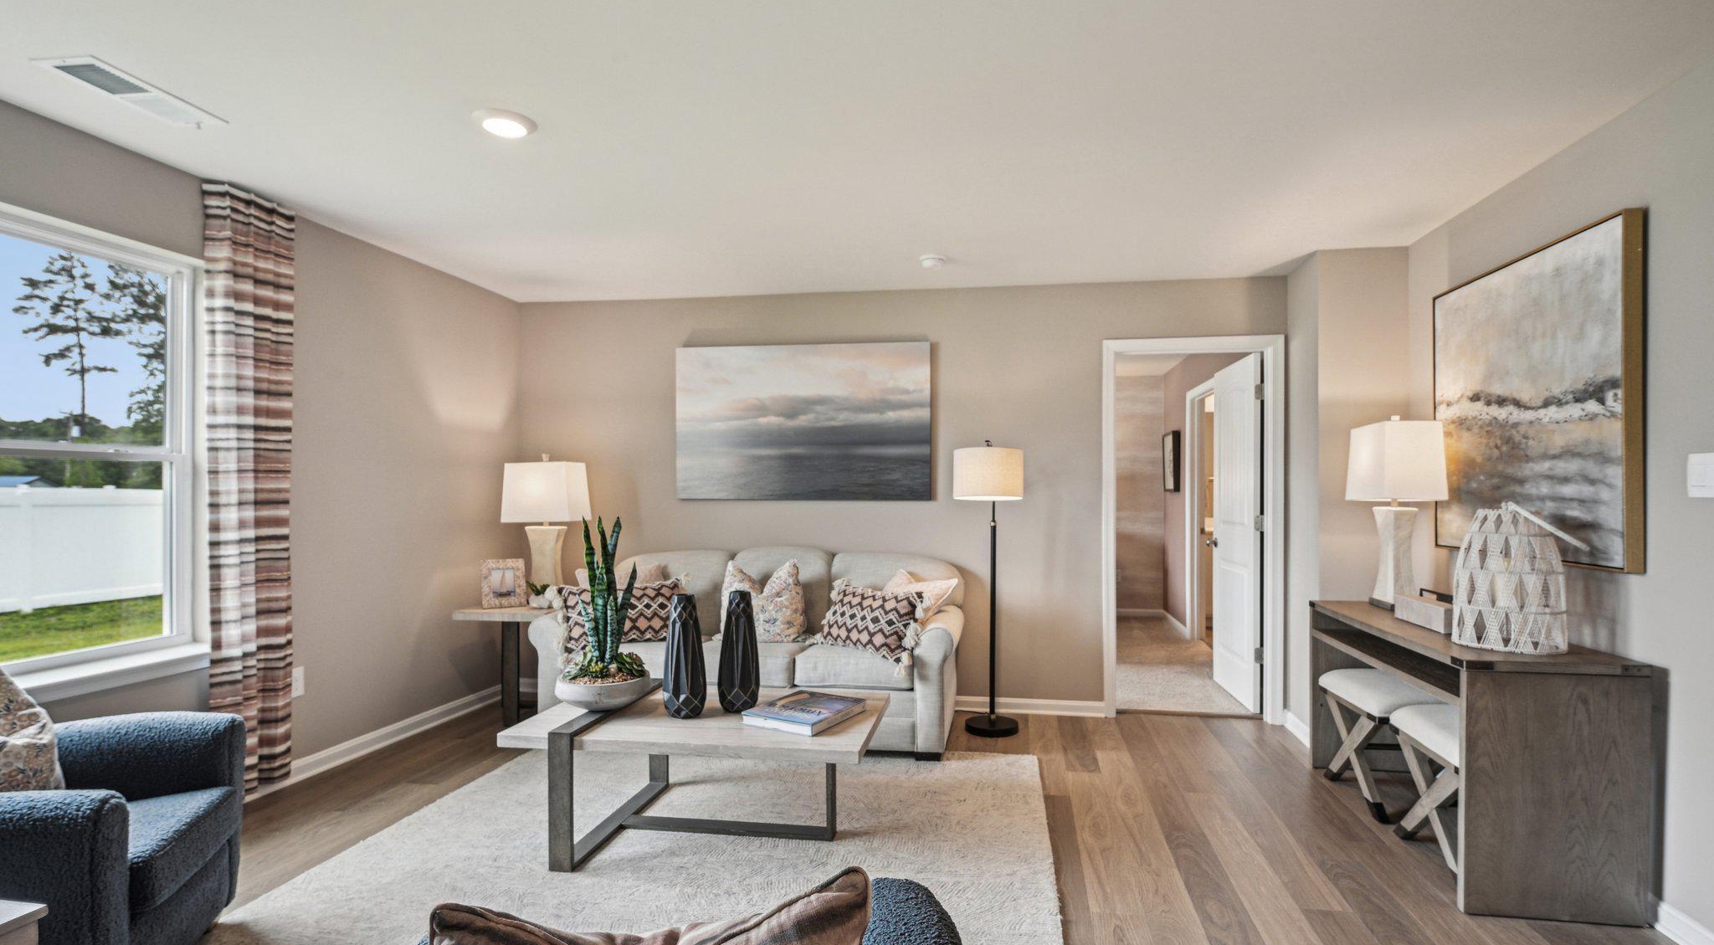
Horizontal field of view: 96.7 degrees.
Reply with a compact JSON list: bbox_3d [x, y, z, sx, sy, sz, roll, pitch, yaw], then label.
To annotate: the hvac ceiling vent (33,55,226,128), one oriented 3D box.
[{"bbox_3d":[-2.136,-1.123,2.261,0.195,0.020,0.395,0,-1,9],"label":"hvac ceiling vent"}]

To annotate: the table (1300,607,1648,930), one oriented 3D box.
[{"bbox_3d":[2.231,0.975,2.884,0.500,0.768,1.230,0,-1,11],"label":"table"}]

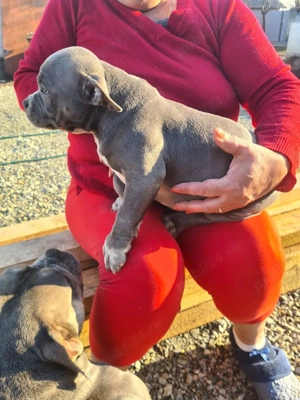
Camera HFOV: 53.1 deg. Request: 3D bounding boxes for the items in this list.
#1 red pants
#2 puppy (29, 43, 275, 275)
[{"bbox_3d":[0.019,0.086,0.773,0.430,0.360,0.490,-10,31,-17],"label":"red pants"},{"bbox_3d":[0.012,-0.072,0.560,0.472,0.336,0.190,1,28,-15],"label":"puppy"}]

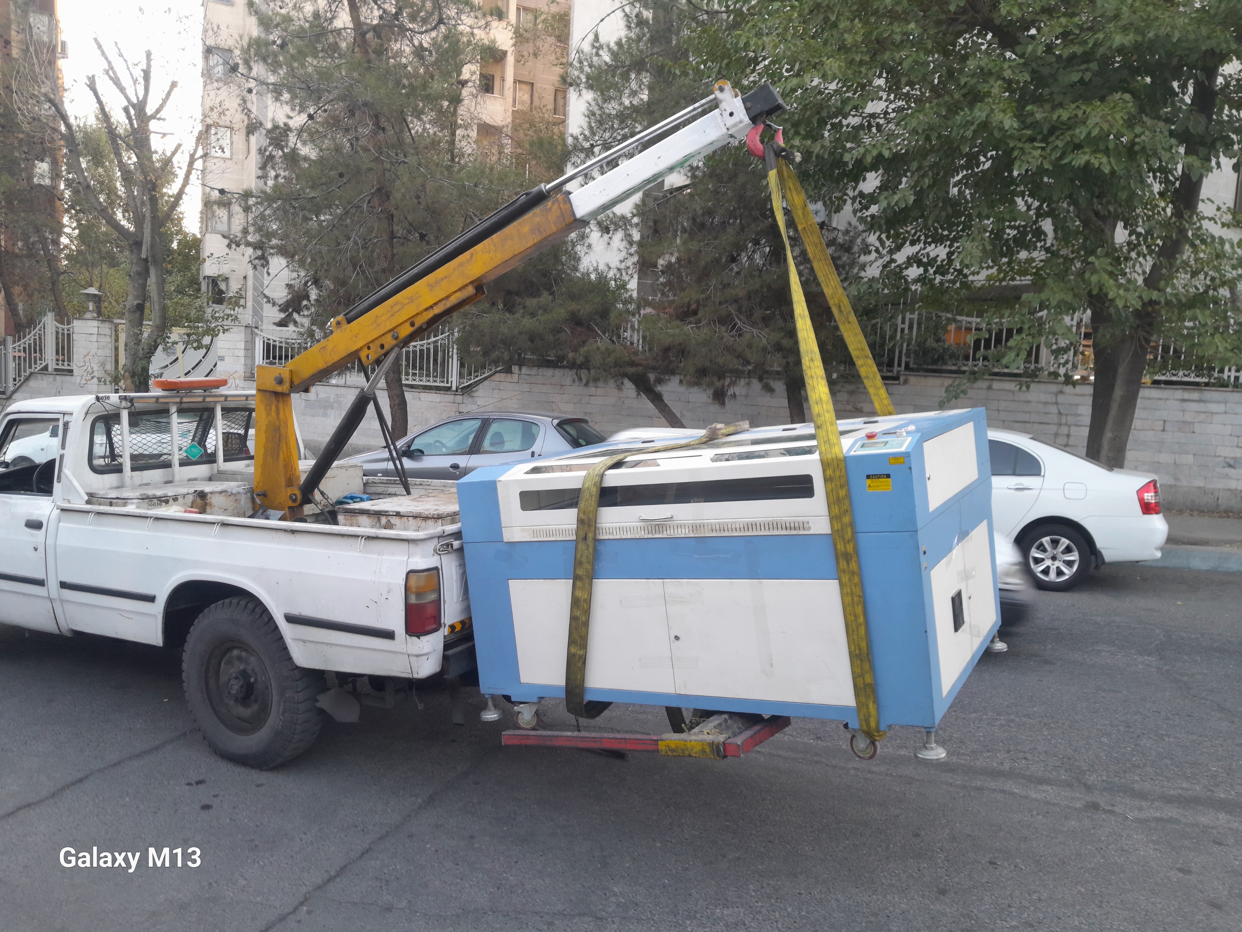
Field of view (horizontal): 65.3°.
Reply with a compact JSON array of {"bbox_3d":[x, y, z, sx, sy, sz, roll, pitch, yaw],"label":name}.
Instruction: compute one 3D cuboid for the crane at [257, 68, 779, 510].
[{"bbox_3d":[-0.716,-0.571,4.659,3.208,2.142,0.380,4,6,33],"label":"crane"}]

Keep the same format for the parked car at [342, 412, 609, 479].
[{"bbox_3d":[-1.815,0.043,11.960,3.840,1.430,1.655,2,5,14],"label":"parked car"}]

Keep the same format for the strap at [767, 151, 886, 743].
[{"bbox_3d":[0.876,-0.197,3.709,0.811,2.009,1.268,6,7,30],"label":"strap"}]

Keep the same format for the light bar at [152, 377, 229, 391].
[{"bbox_3d":[-2.408,-0.459,5.420,0.190,0.075,0.360,2,6,30],"label":"light bar"}]

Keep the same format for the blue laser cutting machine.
[{"bbox_3d":[0.470,0.341,3.942,1.780,0.908,1.250,-4,5,31],"label":"blue laser cutting machine"}]

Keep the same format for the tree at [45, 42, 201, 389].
[{"bbox_3d":[-8.166,-3.471,15.939,2.550,6.936,2.400,0,7,-27],"label":"tree"}]

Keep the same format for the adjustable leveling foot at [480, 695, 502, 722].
[{"bbox_3d":[-0.526,0.976,3.904,0.085,0.100,0.085,-6,4,0],"label":"adjustable leveling foot"}]

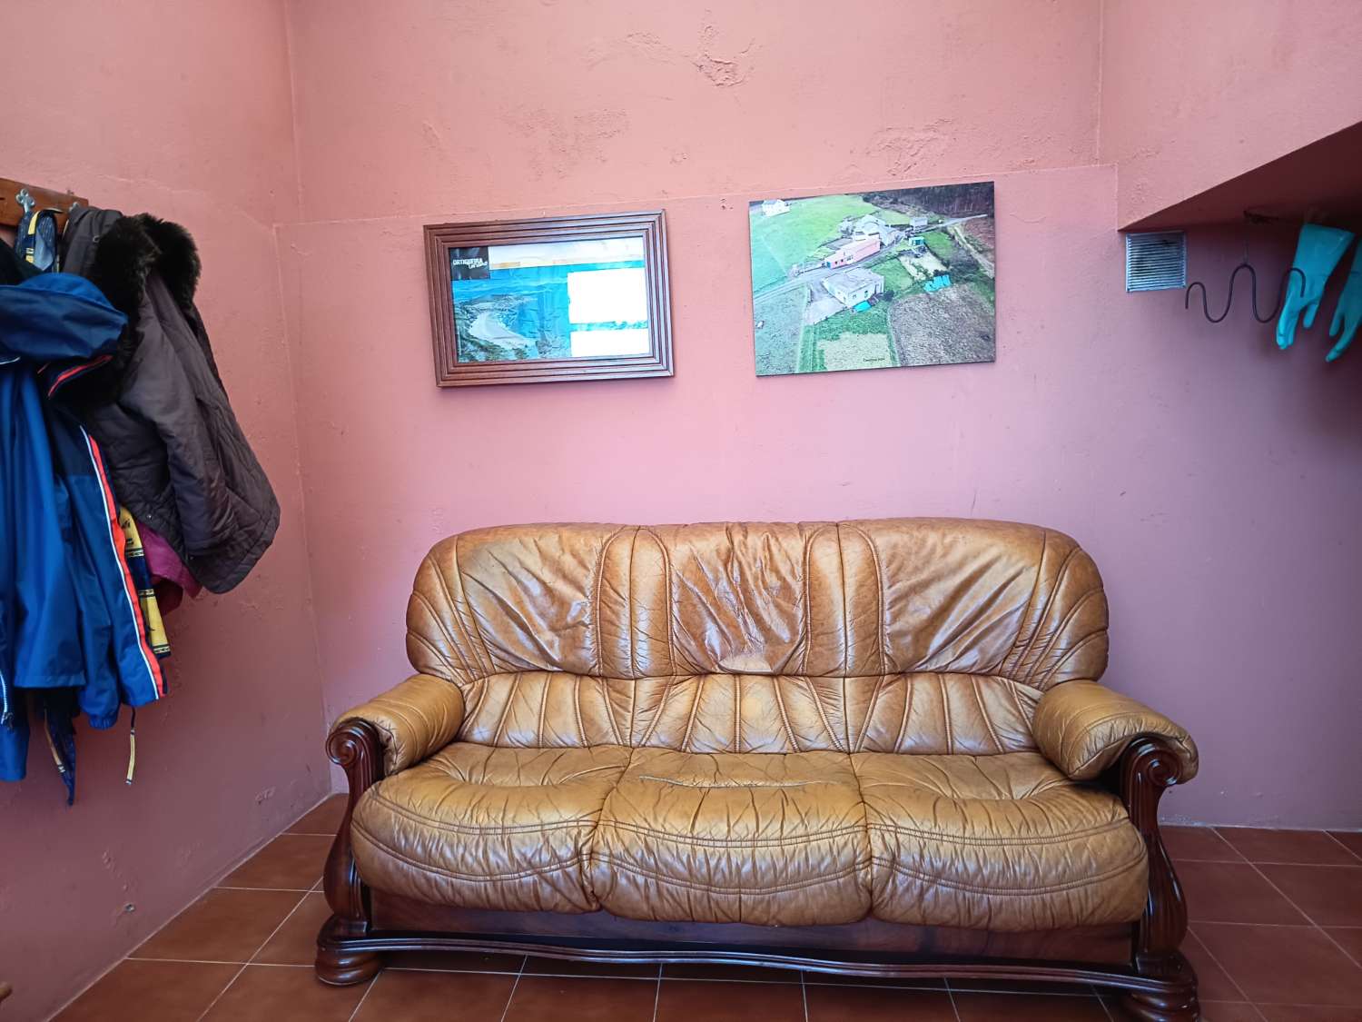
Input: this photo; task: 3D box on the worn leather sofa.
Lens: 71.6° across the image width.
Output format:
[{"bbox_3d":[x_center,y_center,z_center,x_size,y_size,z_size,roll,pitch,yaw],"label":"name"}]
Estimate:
[{"bbox_3d":[0.170,0.560,2.480,2.050,0.975,0.920,0,7,5],"label":"worn leather sofa"}]

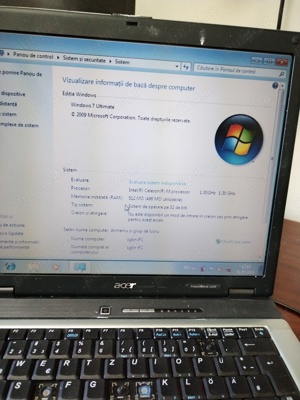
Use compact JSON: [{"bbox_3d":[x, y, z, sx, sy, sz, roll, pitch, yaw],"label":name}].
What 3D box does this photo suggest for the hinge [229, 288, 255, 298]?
[{"bbox_3d":[0.103,0.105,0.337,0.028,0.010,0.009,1,24,-5],"label":"hinge"}]

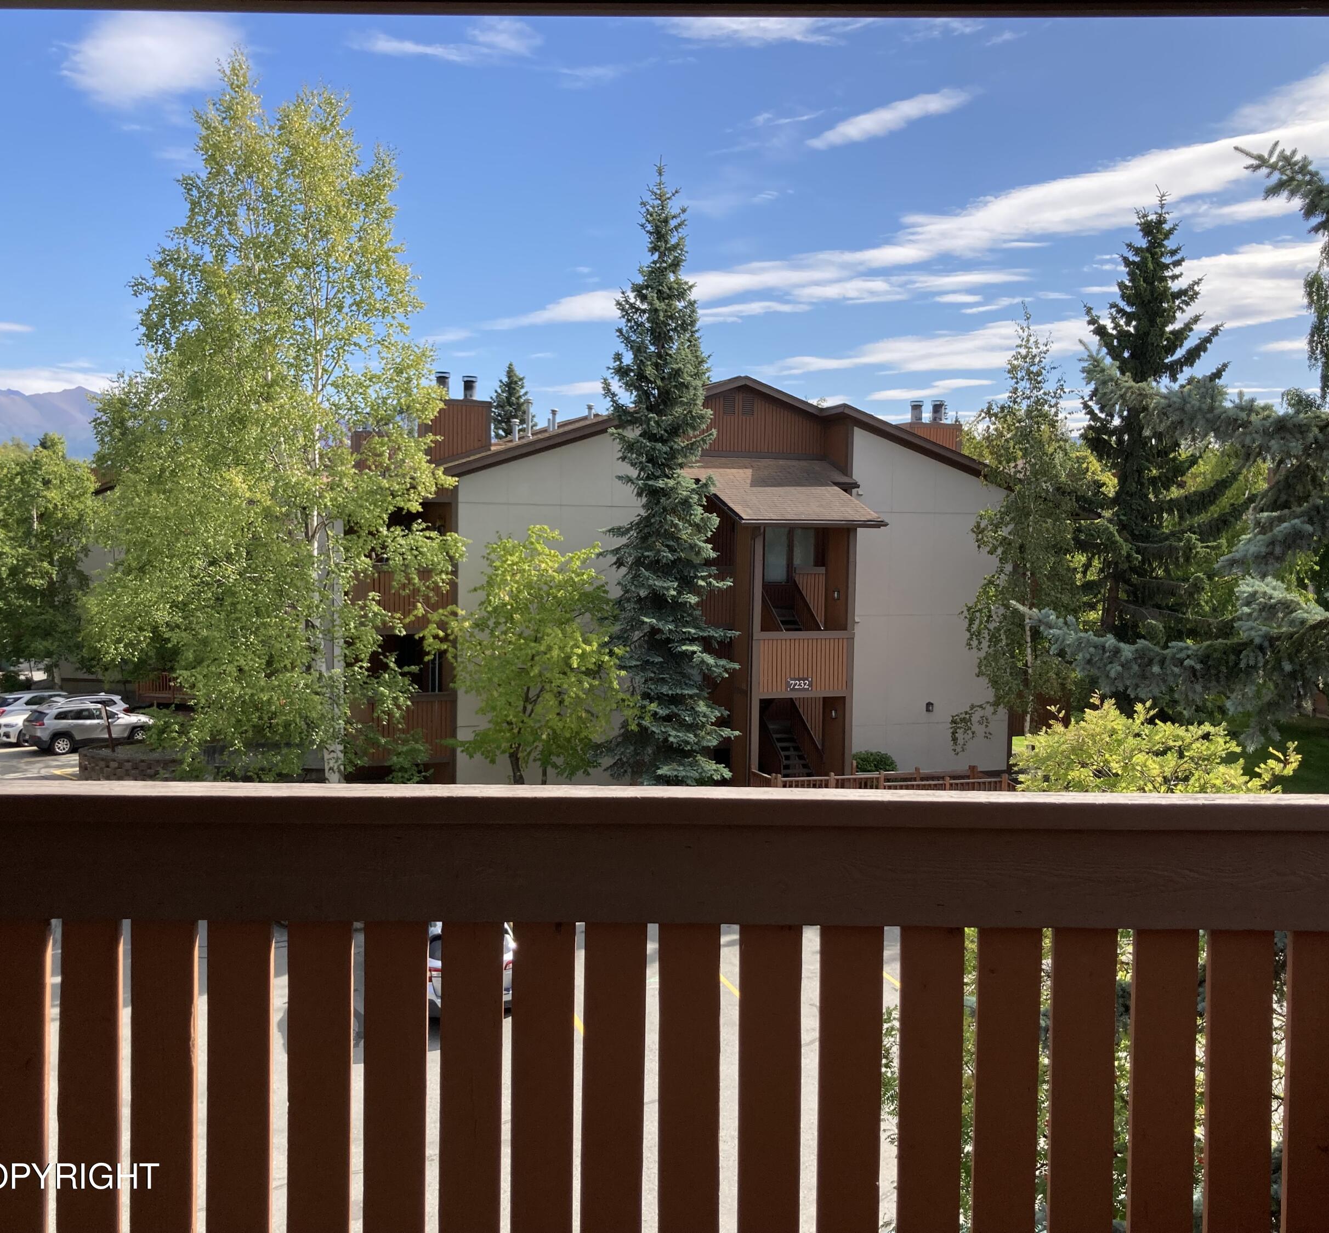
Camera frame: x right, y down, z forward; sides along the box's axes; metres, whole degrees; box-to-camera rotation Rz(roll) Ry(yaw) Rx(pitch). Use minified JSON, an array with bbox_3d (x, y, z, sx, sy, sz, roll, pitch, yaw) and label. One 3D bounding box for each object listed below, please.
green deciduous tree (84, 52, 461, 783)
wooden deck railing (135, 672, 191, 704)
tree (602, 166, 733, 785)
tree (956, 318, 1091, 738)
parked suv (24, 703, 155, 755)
[{"bbox_3d":[-8.445,-3.229,28.673,8.099,17.484,7.694,0,3,-16],"label":"green deciduous tree"},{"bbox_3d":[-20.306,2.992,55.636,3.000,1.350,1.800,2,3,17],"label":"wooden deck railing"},{"bbox_3d":[0.042,-2.132,28.727,2.852,14.928,2.852,1,3,0],"label":"tree"},{"bbox_3d":[8.745,-1.421,32.764,3.318,12.116,3.318,2,3,15],"label":"tree"},{"bbox_3d":[-21.192,4.038,49.386,1.860,1.680,4.620,4,4,43],"label":"parked suv"}]

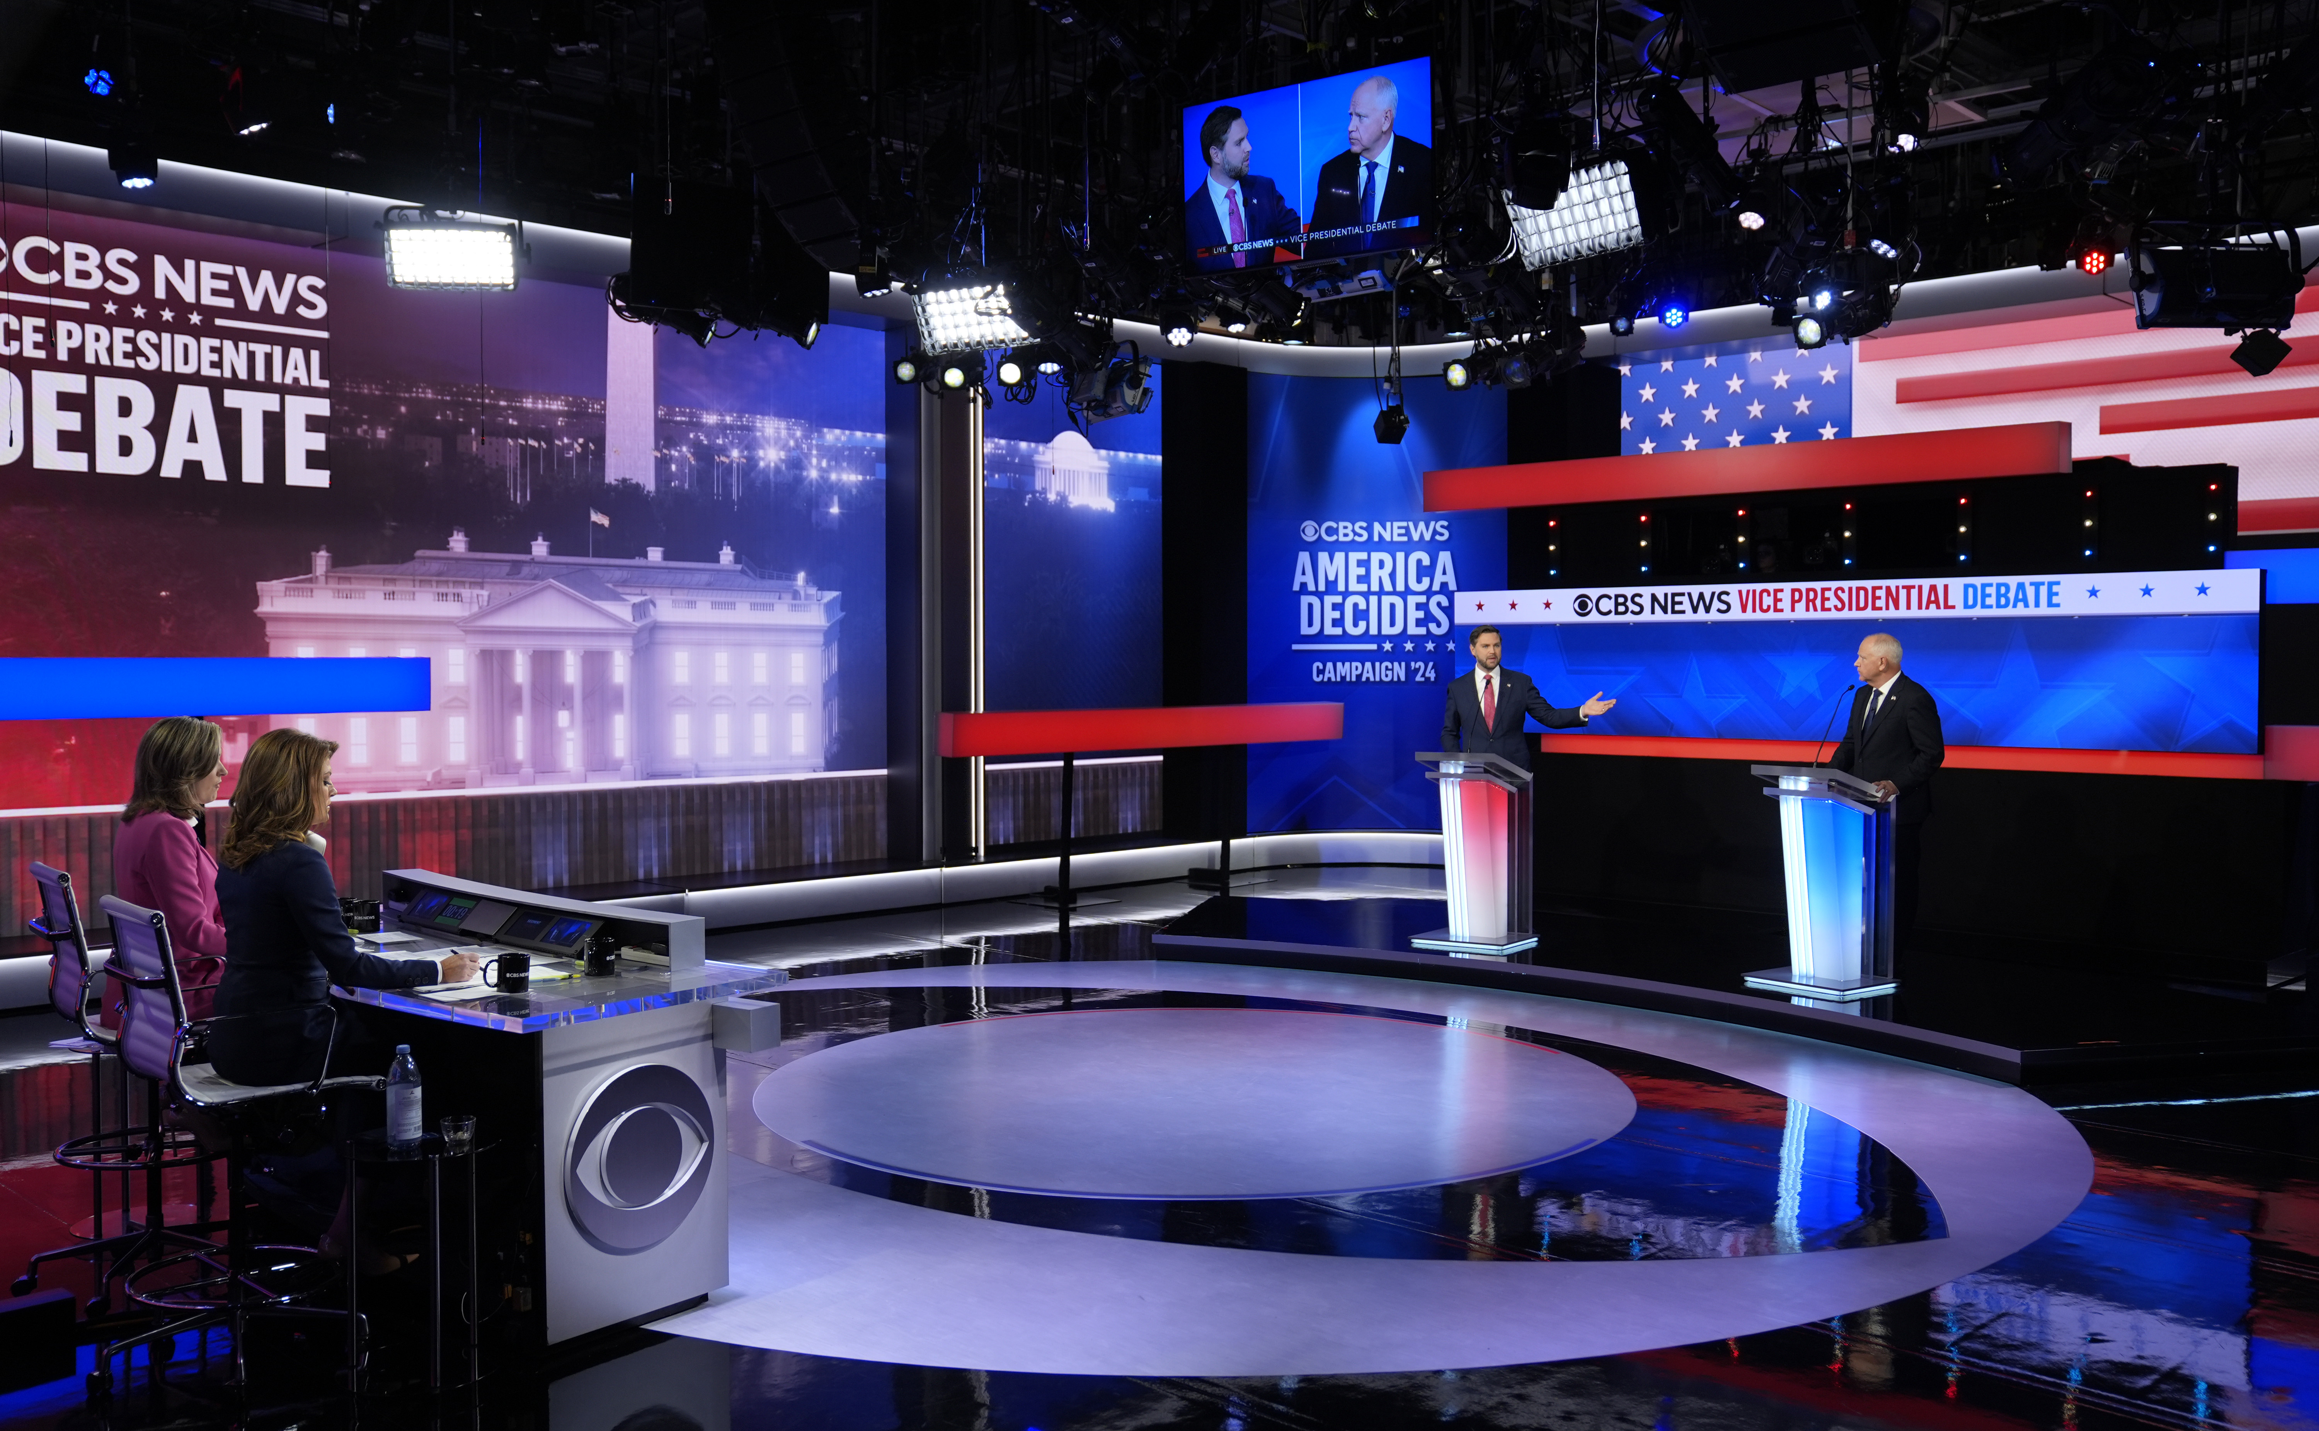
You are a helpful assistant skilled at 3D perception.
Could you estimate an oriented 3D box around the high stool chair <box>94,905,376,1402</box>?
[{"bbox_3d":[-2.529,1.121,5.471,0.700,1.275,0.660,-2,3,-44],"label":"high stool chair"}]

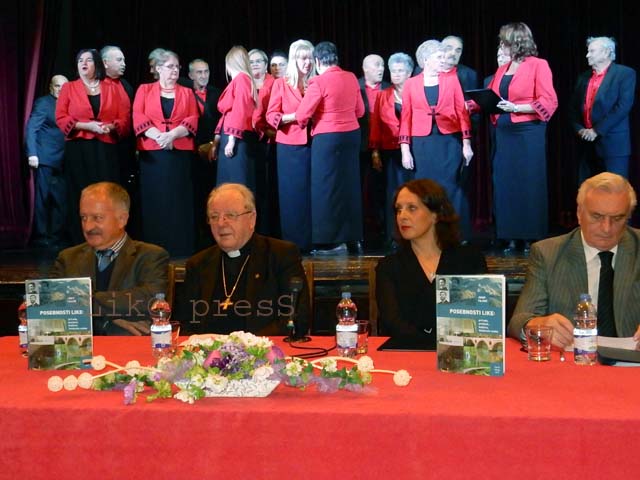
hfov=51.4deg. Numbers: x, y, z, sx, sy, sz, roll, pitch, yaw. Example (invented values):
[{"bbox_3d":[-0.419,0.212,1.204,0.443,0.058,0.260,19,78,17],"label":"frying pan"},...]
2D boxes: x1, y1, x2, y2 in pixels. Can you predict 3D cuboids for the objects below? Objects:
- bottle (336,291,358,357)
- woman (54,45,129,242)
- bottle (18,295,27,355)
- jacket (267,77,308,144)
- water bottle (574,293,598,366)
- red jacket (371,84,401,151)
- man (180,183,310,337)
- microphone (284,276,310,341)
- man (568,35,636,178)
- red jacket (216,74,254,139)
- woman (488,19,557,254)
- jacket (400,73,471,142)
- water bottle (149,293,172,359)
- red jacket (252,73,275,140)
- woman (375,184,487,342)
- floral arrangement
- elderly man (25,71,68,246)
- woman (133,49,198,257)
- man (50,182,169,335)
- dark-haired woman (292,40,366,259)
[{"bbox_3d":[0.084,0.260,2.040,0.066,0.203,0.066,-1,1,0],"label":"bottle"},{"bbox_3d":[-1.846,-0.733,5.469,0.580,1.642,0.370,-1,3,-19],"label":"woman"},{"bbox_3d":[-1.001,0.295,2.289,0.067,0.213,0.067,0,3,0],"label":"bottle"},{"bbox_3d":[-0.240,-1.018,5.234,0.460,0.560,0.320,-3,4,-43],"label":"jacket"},{"bbox_3d":[0.749,0.251,1.870,0.066,0.203,0.066,-1,1,0],"label":"water bottle"},{"bbox_3d":[0.669,-1.022,5.600,0.500,0.530,0.300,-1,1,0],"label":"red jacket"},{"bbox_3d":[-0.286,0.457,2.457,0.560,1.330,0.760,0,3,5],"label":"man"},{"bbox_3d":[-0.085,0.256,2.467,0.105,0.240,0.140,-1,3,-12],"label":"microphone"},{"bbox_3d":[2.272,-0.773,5.417,0.360,1.726,0.530,-2,4,-34],"label":"man"},{"bbox_3d":[-0.689,-1.071,5.300,0.330,0.530,0.480,-1,1,-9],"label":"red jacket"},{"bbox_3d":[1.508,-0.771,4.980,0.500,1.710,0.420,0,2,38],"label":"woman"},{"bbox_3d":[0.894,-1.035,5.200,0.550,0.540,0.300,-1,1,6],"label":"jacket"},{"bbox_3d":[-0.515,0.282,2.168,0.067,0.213,0.067,0,3,0],"label":"water bottle"},{"bbox_3d":[-0.501,-1.123,5.600,0.500,0.550,0.300,-1,1,-6],"label":"red jacket"},{"bbox_3d":[0.400,0.436,2.380,0.480,1.300,0.650,-1,1,7],"label":"woman"},{"bbox_3d":[-0.223,0.302,1.680,0.890,0.145,0.320,-1,1,2],"label":"floral arrangement"},{"bbox_3d":[-2.701,-0.811,6.667,0.450,1.673,0.500,2,4,32],"label":"elderly man"},{"bbox_3d":[-1.226,-0.698,5.280,0.530,1.640,0.360,-1,1,-9],"label":"woman"},{"bbox_3d":[-0.797,0.451,2.507,0.530,1.340,0.750,0,3,-6],"label":"man"},{"bbox_3d":[0.121,-0.722,5.219,0.500,1.646,0.400,-2,3,-30],"label":"dark-haired woman"}]

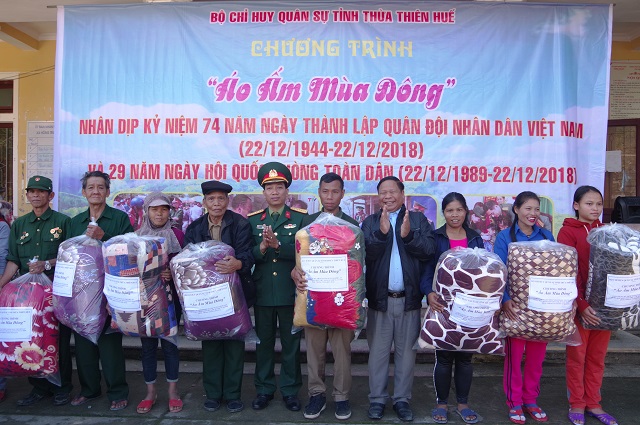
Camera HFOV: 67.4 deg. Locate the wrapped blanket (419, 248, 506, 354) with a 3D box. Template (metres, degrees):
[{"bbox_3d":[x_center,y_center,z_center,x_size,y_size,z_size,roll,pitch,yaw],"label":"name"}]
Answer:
[{"bbox_3d":[0.904,0.564,3.020,0.480,0.620,0.300,7,0,0],"label":"wrapped blanket"}]

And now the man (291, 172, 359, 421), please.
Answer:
[{"bbox_3d":[0.035,0.550,3.240,0.500,1.650,0.460,0,1,0],"label":"man"}]

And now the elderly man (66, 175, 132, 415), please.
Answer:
[{"bbox_3d":[-1.511,0.527,3.300,0.470,1.618,0.420,0,0,-2],"label":"elderly man"}]

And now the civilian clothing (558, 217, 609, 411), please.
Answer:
[{"bbox_3d":[1.790,0.680,3.220,0.420,1.290,0.340,0,1,0],"label":"civilian clothing"}]

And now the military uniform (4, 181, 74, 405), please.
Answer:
[{"bbox_3d":[-1.980,0.540,3.360,0.510,1.584,0.430,0,0,-3],"label":"military uniform"}]

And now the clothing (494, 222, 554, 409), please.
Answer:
[{"bbox_3d":[1.370,0.690,3.210,0.420,1.240,0.350,0,1,7],"label":"clothing"}]

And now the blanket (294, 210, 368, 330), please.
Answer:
[{"bbox_3d":[0.066,0.369,3.000,0.420,0.700,0.290,0,0,-9],"label":"blanket"}]

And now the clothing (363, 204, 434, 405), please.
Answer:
[{"bbox_3d":[0.533,0.627,3.260,0.490,1.365,0.400,0,1,6],"label":"clothing"}]

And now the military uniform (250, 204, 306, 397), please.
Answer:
[{"bbox_3d":[-0.297,0.615,3.350,0.440,1.342,0.340,0,0,2],"label":"military uniform"}]

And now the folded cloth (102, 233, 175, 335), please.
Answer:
[{"bbox_3d":[-1.190,0.485,3.160,0.410,0.630,0.280,-7,0,-3],"label":"folded cloth"}]

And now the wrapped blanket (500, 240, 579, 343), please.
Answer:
[{"bbox_3d":[1.355,0.485,2.990,0.440,0.610,0.270,2,0,13],"label":"wrapped blanket"}]

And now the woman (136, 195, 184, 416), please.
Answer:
[{"bbox_3d":[-1.108,0.607,3.270,0.430,1.487,0.430,0,0,-3],"label":"woman"}]

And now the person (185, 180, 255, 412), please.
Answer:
[{"bbox_3d":[-0.690,0.564,3.260,0.500,1.550,0.450,0,0,-3],"label":"person"}]

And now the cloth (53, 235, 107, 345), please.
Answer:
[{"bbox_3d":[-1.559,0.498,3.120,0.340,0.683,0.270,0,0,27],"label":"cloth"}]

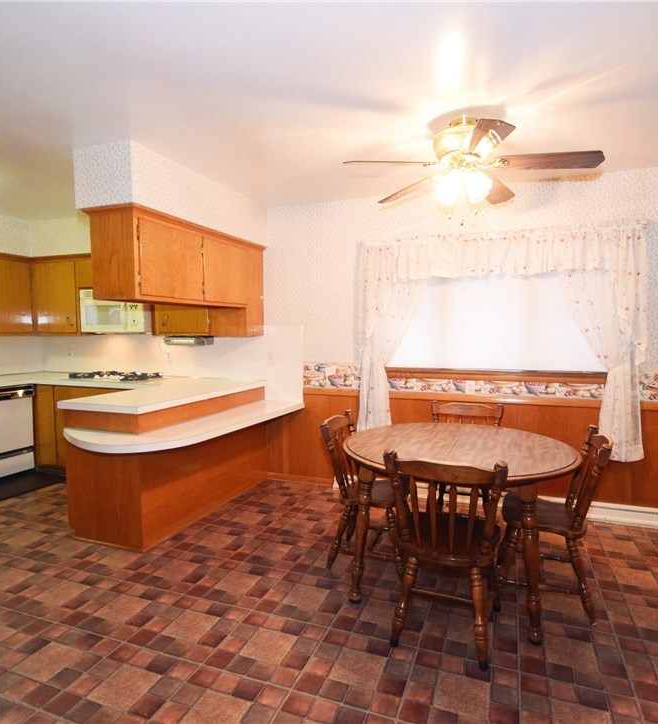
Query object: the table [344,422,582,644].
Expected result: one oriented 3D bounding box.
[{"bbox_3d":[0.697,0.834,2.507,1.200,0.760,1.200,1,4,21],"label":"table"}]

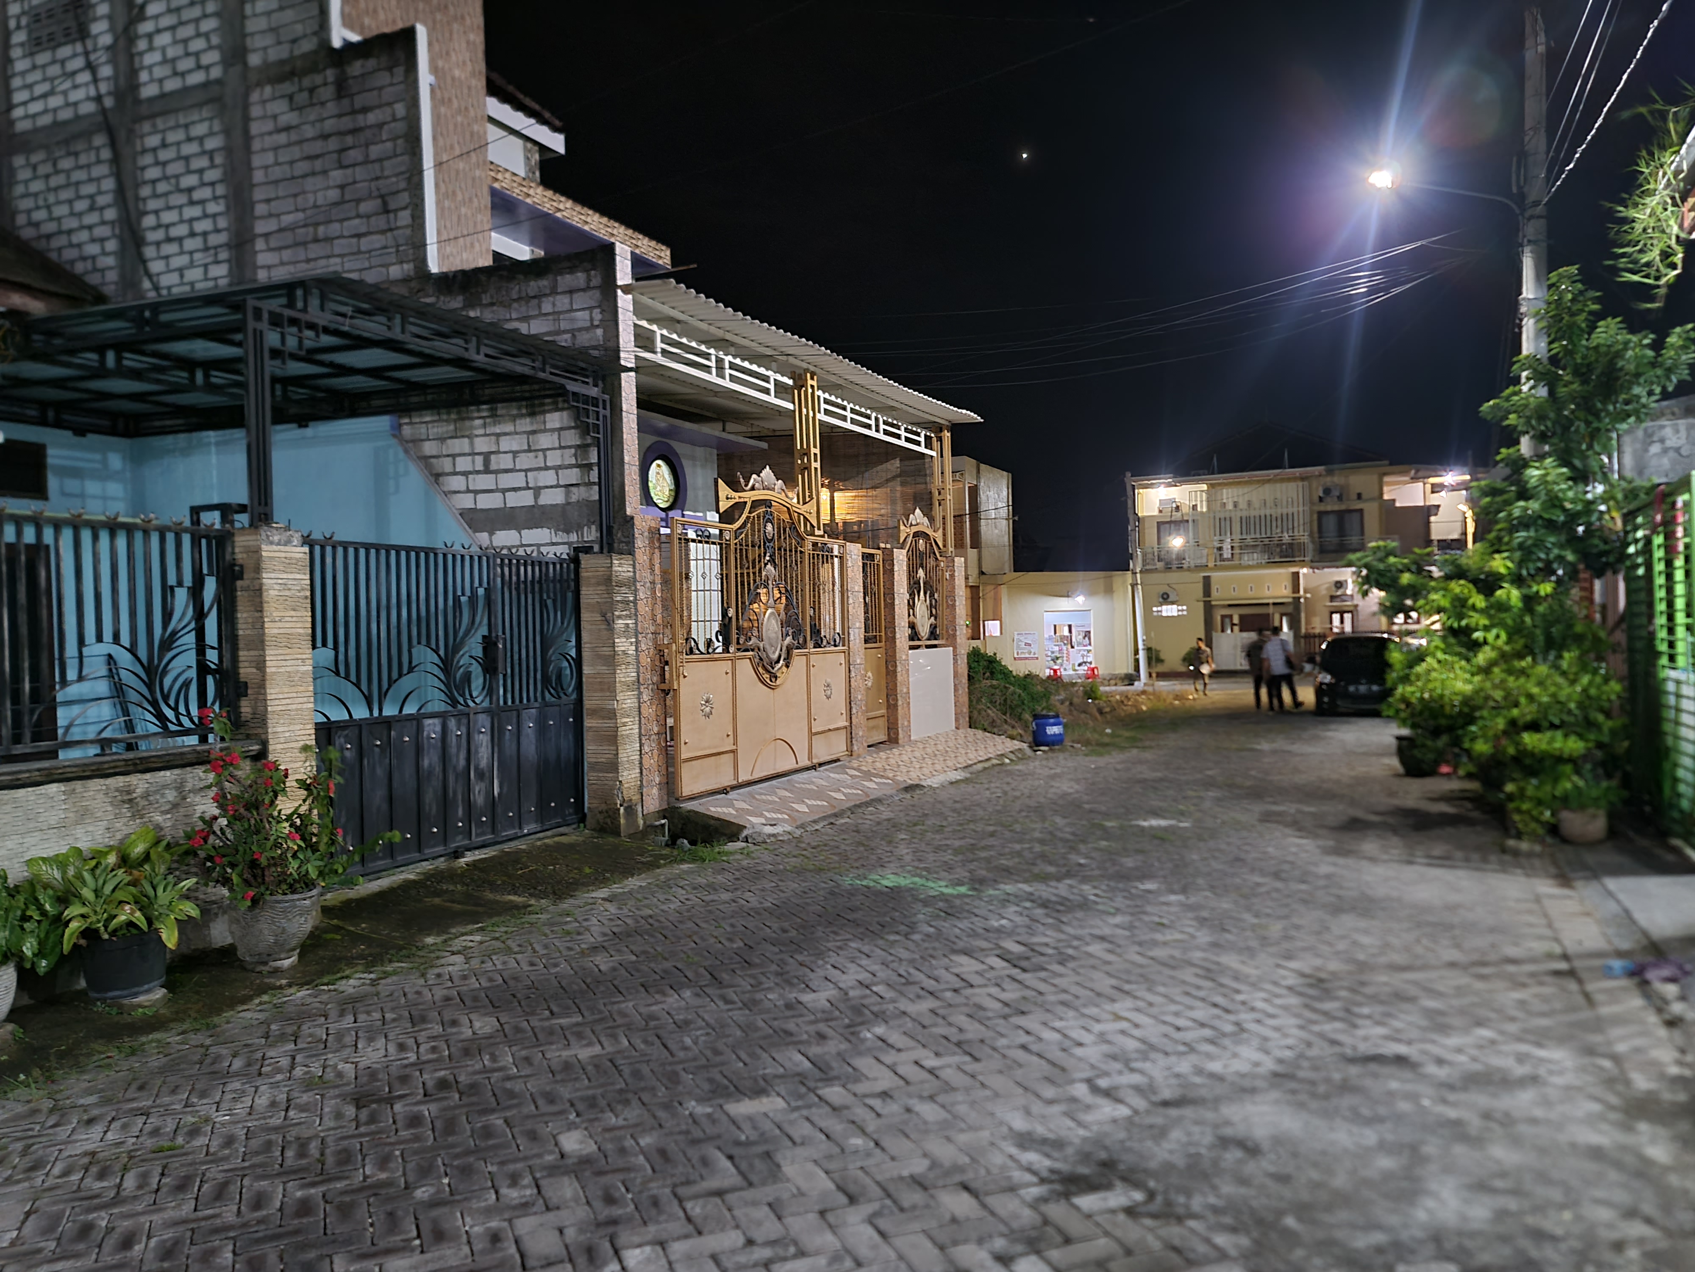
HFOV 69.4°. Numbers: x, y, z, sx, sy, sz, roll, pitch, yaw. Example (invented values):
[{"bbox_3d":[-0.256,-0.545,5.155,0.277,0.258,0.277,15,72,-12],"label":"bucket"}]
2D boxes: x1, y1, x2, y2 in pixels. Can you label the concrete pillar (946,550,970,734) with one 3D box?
[{"bbox_3d":[1.419,0.095,16.941,0.350,2.340,0.400,-1,0,25],"label":"concrete pillar"}]

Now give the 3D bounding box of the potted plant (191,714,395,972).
[{"bbox_3d":[-2.671,0.967,5.900,0.930,1.180,0.760,-2,0,-25],"label":"potted plant"}]

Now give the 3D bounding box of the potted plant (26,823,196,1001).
[{"bbox_3d":[-3.379,1.259,5.659,0.620,0.720,0.660,-1,0,25],"label":"potted plant"}]

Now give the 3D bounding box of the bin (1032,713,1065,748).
[{"bbox_3d":[2.762,1.290,16.800,0.430,0.450,0.430,-2,0,0],"label":"bin"}]

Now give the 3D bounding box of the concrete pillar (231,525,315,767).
[{"bbox_3d":[-3.209,0.526,6.828,0.320,2.220,0.320,-1,0,25],"label":"concrete pillar"}]

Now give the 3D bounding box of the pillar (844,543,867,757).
[{"bbox_3d":[-0.011,0.151,13.700,0.250,2.360,0.410,-2,0,24],"label":"pillar"}]

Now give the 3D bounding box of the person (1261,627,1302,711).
[{"bbox_3d":[8.547,0.654,24.200,0.600,1.650,0.600,-2,0,17],"label":"person"}]

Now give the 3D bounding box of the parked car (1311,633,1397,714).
[{"bbox_3d":[10.485,0.679,24.717,1.690,1.530,4.000,-1,0,25],"label":"parked car"}]

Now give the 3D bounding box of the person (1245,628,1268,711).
[{"bbox_3d":[8.210,0.652,24.600,0.480,1.650,0.380,-1,0,25],"label":"person"}]

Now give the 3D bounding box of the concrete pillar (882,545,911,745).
[{"bbox_3d":[0.517,0.137,14.979,0.350,2.350,0.400,-1,0,25],"label":"concrete pillar"}]

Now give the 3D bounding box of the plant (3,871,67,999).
[{"bbox_3d":[-3.700,1.318,5.450,0.430,0.540,0.400,-2,0,-34],"label":"plant"}]

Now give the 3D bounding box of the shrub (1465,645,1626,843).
[{"bbox_3d":[4.917,0.725,8.650,1.080,1.230,1.000,-2,0,30],"label":"shrub"}]

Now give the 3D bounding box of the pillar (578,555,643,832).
[{"bbox_3d":[-1.880,0.471,9.731,0.330,2.220,0.300,-1,0,25],"label":"pillar"}]

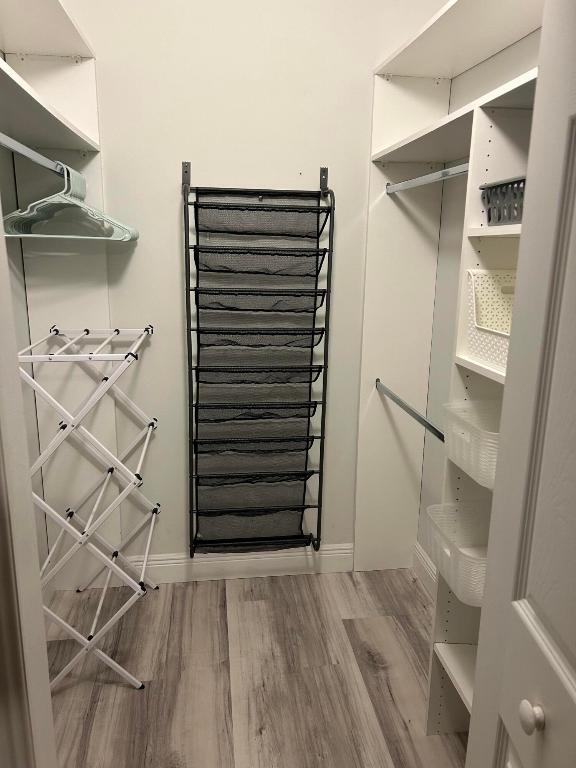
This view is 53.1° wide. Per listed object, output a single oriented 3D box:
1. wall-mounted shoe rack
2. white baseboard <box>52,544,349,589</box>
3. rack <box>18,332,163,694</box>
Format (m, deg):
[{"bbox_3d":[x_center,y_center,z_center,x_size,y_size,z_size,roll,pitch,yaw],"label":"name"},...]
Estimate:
[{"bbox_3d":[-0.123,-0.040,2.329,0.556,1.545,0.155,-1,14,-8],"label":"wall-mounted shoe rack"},{"bbox_3d":[-0.351,0.812,2.586,1.328,0.144,0.020,-1,14,-8],"label":"white baseboard"},{"bbox_3d":[-0.682,0.405,2.081,0.380,1.165,0.615,-1,14,-8],"label":"rack"}]

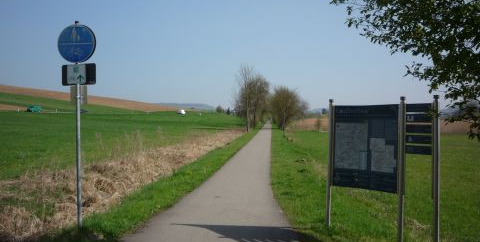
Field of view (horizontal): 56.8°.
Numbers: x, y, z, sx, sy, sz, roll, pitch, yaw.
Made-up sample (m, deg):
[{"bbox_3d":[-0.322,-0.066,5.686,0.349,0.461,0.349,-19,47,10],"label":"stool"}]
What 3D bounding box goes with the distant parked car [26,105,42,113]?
[{"bbox_3d":[-53.200,-2.950,115.000,1.750,1.600,4.100,0,0,35],"label":"distant parked car"}]

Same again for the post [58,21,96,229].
[{"bbox_3d":[-2.590,0.060,7.100,0.610,3.300,0.140,0,0,2],"label":"post"}]

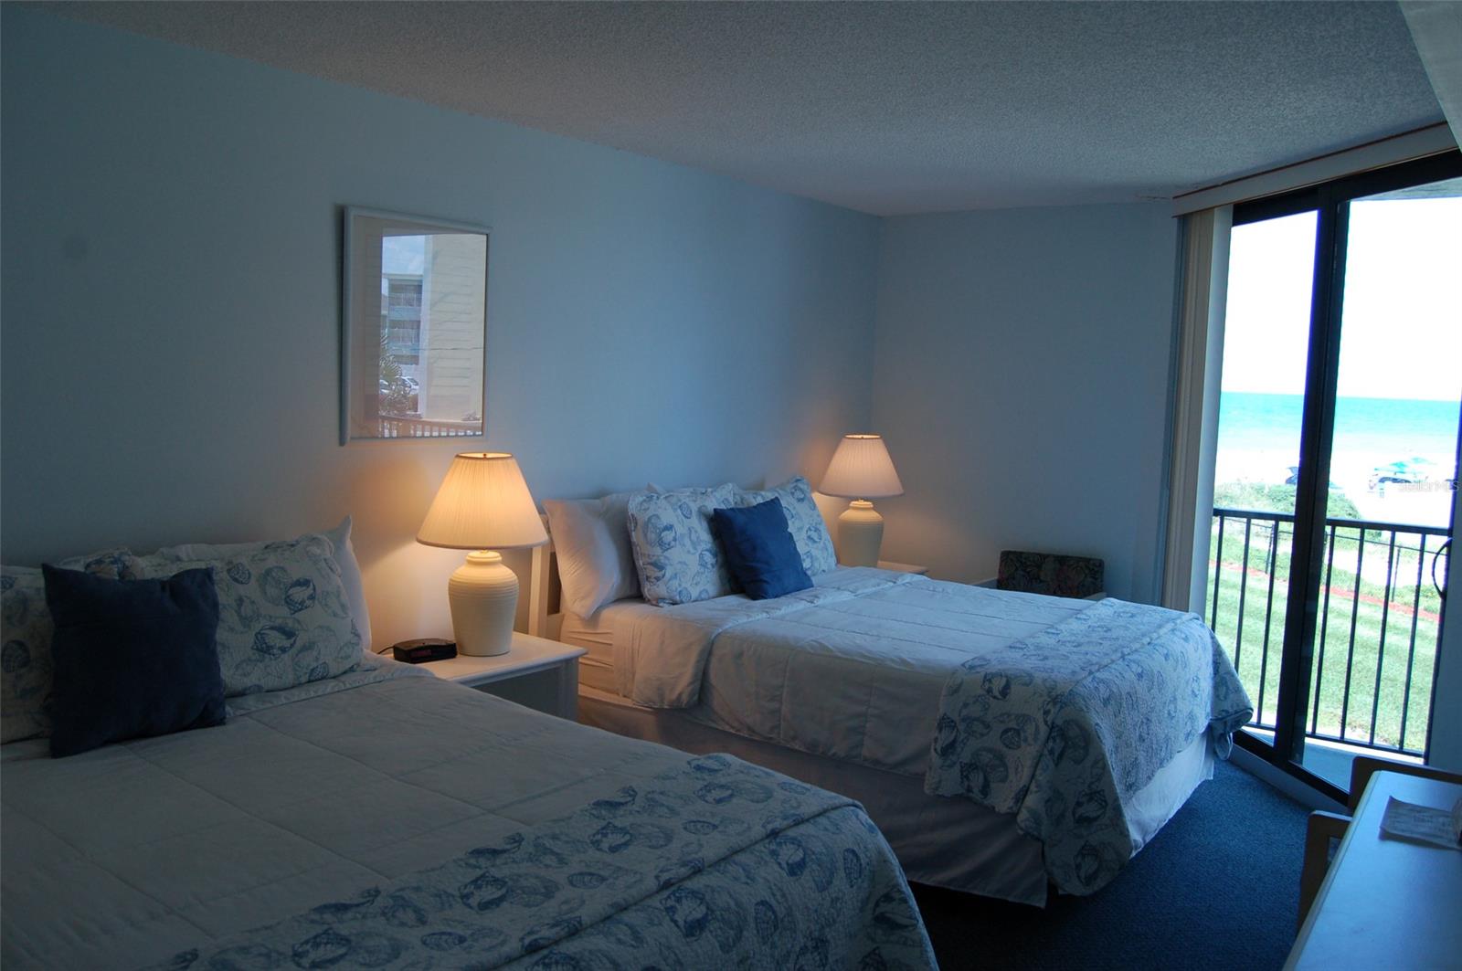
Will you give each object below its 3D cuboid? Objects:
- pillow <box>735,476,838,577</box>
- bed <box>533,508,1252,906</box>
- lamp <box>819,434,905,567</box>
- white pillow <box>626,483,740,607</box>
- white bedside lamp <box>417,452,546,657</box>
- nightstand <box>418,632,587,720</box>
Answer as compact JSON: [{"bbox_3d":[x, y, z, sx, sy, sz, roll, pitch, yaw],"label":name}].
[{"bbox_3d":[0.219,0.197,5.181,0.170,0.460,0.600,-17,-6,36],"label":"pillow"},{"bbox_3d":[0.591,0.663,4.431,2.160,0.990,1.610,6,7,36],"label":"bed"},{"bbox_3d":[0.693,0.092,5.855,0.460,0.715,0.460,2,6,0],"label":"lamp"},{"bbox_3d":[-0.179,0.240,4.631,0.170,0.460,0.590,-11,-3,39],"label":"white pillow"},{"bbox_3d":[-0.878,0.238,3.902,0.460,0.715,0.460,2,6,0],"label":"white bedside lamp"},{"bbox_3d":[-0.917,0.878,3.955,0.460,0.570,0.620,6,7,39],"label":"nightstand"}]

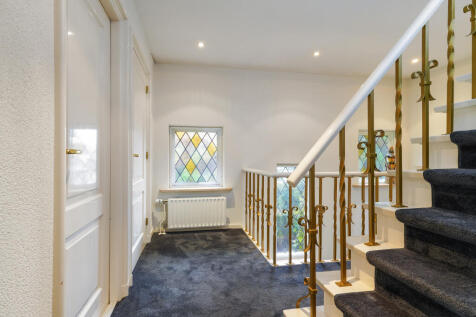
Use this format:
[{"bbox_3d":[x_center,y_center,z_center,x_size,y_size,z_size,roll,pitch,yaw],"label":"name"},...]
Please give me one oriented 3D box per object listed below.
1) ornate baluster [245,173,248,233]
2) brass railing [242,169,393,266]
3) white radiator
[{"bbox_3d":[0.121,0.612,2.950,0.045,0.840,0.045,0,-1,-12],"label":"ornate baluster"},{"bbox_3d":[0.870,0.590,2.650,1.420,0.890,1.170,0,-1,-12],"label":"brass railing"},{"bbox_3d":[-0.560,0.745,2.910,0.770,0.410,0.100,0,-1,-12],"label":"white radiator"}]

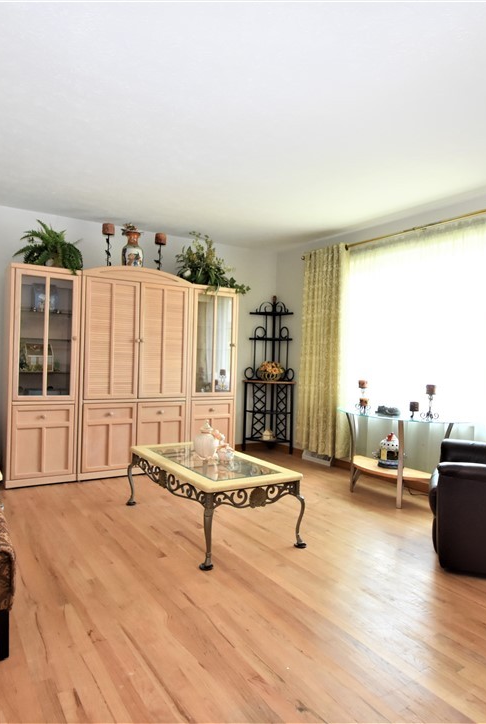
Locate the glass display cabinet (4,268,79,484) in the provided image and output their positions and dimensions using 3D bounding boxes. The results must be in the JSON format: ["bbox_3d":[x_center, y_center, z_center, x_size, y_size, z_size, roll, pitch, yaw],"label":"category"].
[{"bbox_3d":[-1.785,0.117,4.019,0.580,1.850,0.410,1,1,-34],"label":"glass display cabinet"}]

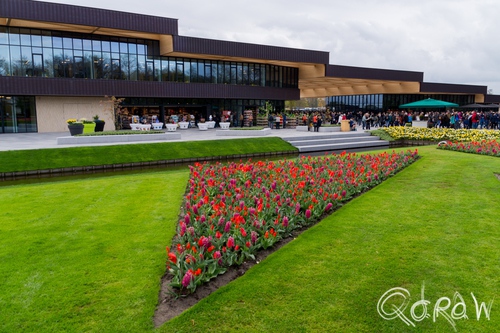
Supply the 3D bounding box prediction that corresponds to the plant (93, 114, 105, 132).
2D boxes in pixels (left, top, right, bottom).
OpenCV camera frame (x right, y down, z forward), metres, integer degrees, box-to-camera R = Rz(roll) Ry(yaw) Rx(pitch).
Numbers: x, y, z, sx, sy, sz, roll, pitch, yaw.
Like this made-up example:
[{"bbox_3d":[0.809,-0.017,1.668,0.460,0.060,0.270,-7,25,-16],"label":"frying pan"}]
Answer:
[{"bbox_3d":[-14.529,-4.129,36.000,1.150,1.580,1.150,-4,9,-22],"label":"plant"}]

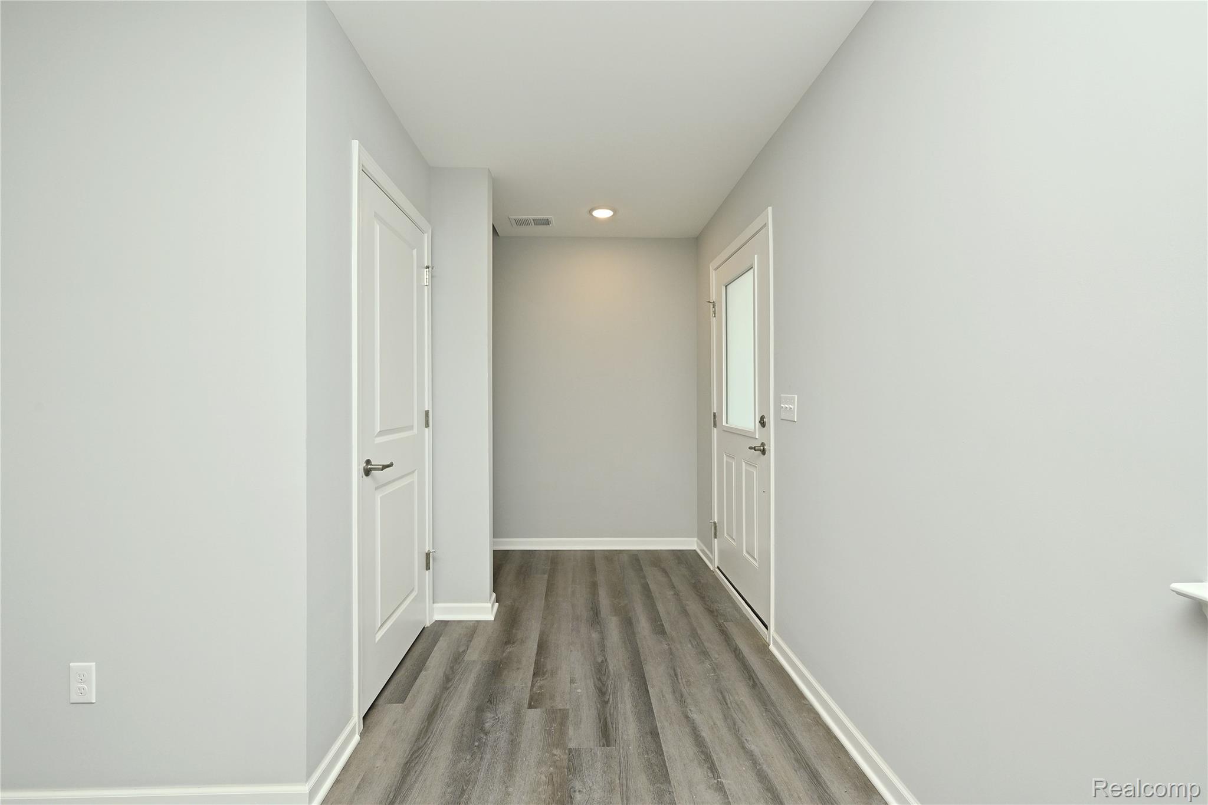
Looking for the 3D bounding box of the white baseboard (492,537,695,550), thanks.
[{"bbox_3d":[-0.083,1.102,3.666,1.600,0.090,0.022,0,1,-1],"label":"white baseboard"}]

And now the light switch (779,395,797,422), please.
[{"bbox_3d":[0.823,0.023,2.104,0.014,0.116,0.161,0,1,-3],"label":"light switch"}]

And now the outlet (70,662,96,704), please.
[{"bbox_3d":[-1.477,0.793,1.333,0.071,0.115,0.010,0,1,-2],"label":"outlet"}]

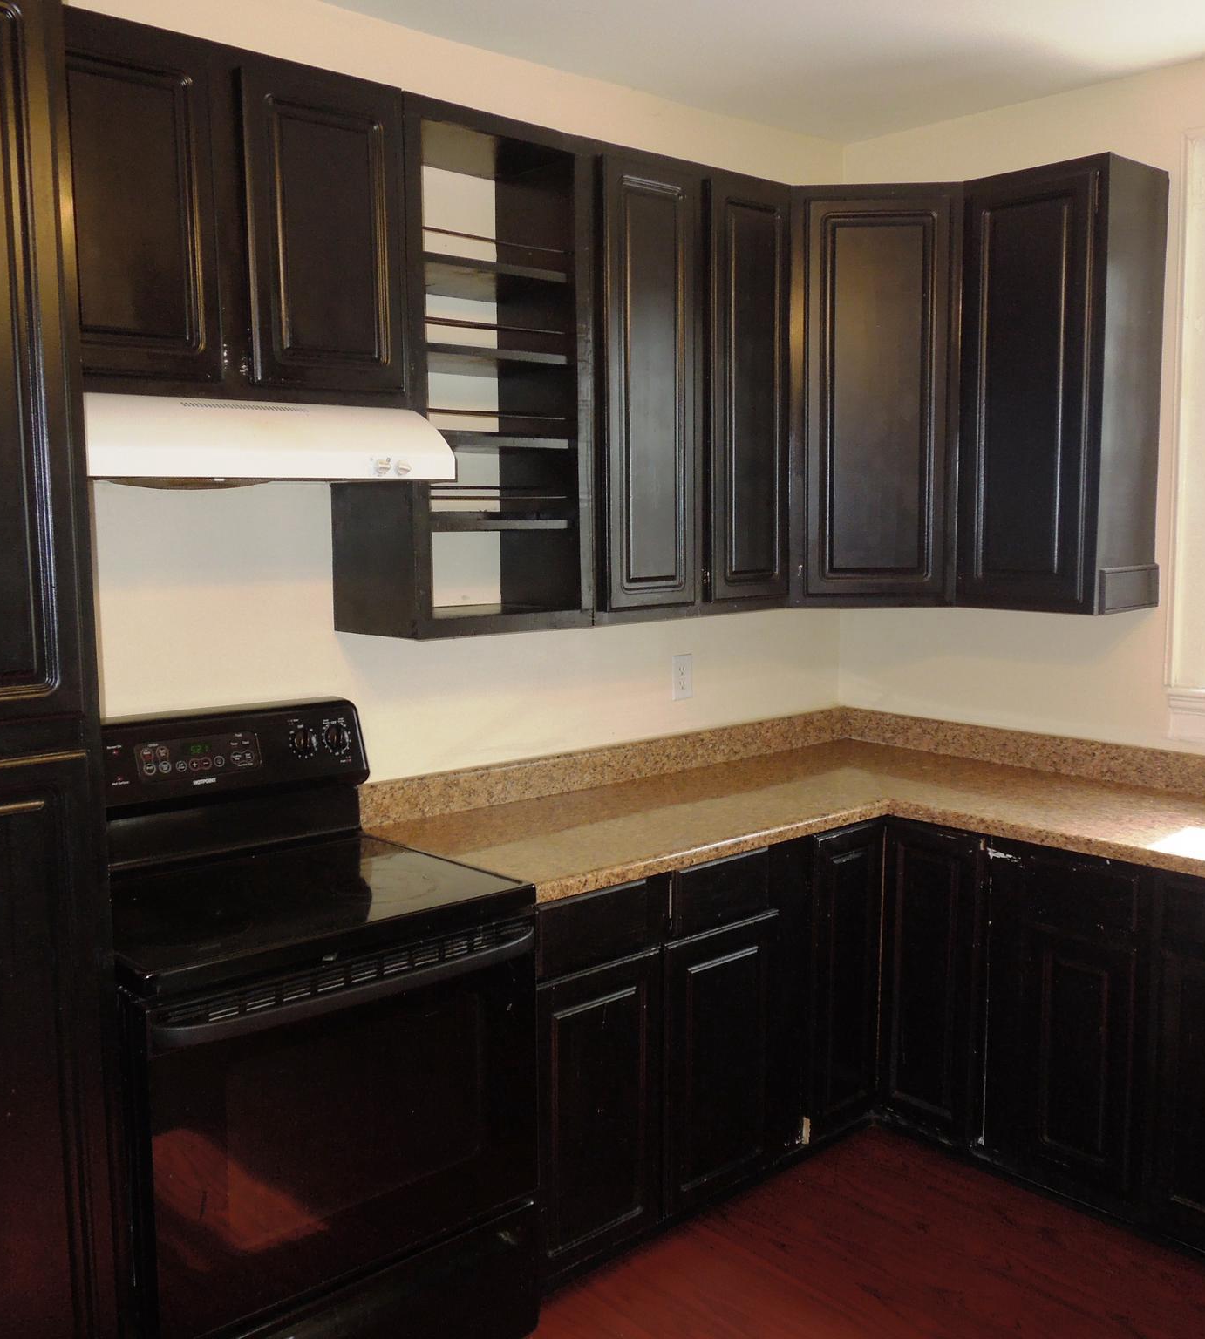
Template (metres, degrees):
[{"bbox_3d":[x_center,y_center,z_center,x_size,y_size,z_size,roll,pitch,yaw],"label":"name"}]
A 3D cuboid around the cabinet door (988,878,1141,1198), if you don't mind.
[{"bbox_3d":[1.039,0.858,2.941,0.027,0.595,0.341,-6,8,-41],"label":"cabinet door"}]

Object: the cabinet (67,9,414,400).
[{"bbox_3d":[-0.767,-0.807,2.420,0.744,0.605,0.347,-6,8,-41],"label":"cabinet"}]

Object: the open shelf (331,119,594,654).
[{"bbox_3d":[-0.314,-0.625,2.846,0.470,1.072,0.332,-6,8,-41],"label":"open shelf"}]

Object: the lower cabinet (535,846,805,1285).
[{"bbox_3d":[-0.029,0.804,3.051,0.828,0.821,0.620,-6,8,-41],"label":"lower cabinet"}]

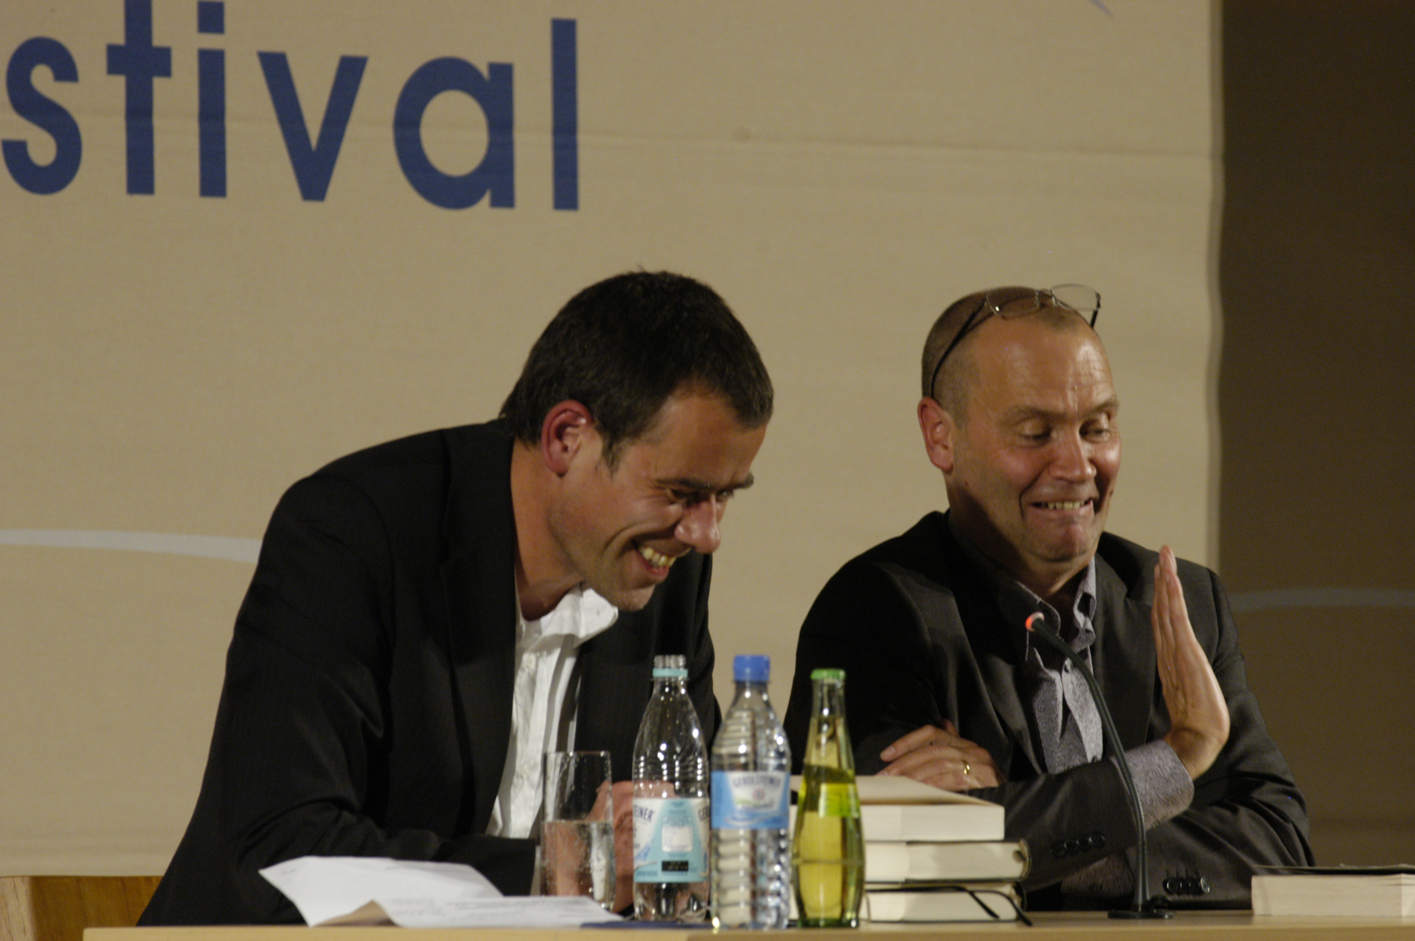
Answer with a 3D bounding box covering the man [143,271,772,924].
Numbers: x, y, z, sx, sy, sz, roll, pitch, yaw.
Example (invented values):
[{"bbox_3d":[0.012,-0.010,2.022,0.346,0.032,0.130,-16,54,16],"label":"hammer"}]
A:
[{"bbox_3d":[-0.200,0.450,10.080,0.540,1.240,0.780,0,-1,-30],"label":"man"}]

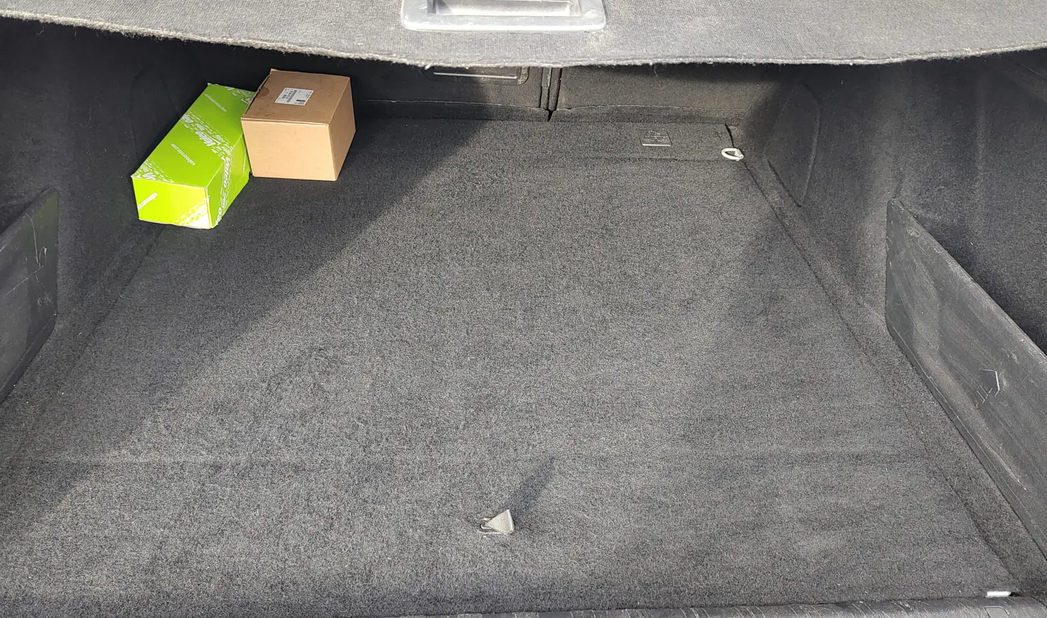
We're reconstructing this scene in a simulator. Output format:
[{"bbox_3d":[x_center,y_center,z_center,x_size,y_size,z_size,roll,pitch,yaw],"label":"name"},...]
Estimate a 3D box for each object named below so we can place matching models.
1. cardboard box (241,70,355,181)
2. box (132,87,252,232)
[{"bbox_3d":[-0.424,-0.353,1.340,0.153,0.115,0.200,3,42,-3],"label":"cardboard box"},{"bbox_3d":[-0.573,-0.289,1.275,0.118,0.080,0.357,7,41,-5],"label":"box"}]

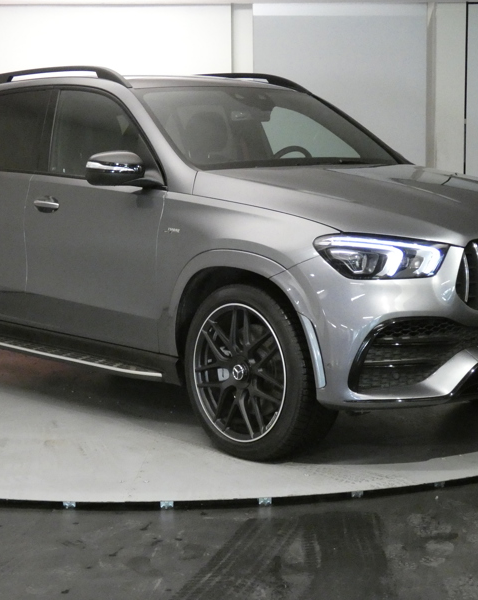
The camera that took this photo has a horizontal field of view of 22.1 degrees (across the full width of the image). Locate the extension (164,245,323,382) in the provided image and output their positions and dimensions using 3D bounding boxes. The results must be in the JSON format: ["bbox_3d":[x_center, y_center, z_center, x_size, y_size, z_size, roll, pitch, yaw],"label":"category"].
[{"bbox_3d":[0.024,0.049,5.197,0.115,0.530,0.920,-5,8,-42],"label":"extension"}]

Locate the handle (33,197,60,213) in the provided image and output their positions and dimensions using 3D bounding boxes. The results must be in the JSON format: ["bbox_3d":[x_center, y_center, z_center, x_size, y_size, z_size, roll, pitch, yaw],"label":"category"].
[{"bbox_3d":[-0.982,-0.488,6.252,0.055,0.070,0.225,-5,8,-42],"label":"handle"}]

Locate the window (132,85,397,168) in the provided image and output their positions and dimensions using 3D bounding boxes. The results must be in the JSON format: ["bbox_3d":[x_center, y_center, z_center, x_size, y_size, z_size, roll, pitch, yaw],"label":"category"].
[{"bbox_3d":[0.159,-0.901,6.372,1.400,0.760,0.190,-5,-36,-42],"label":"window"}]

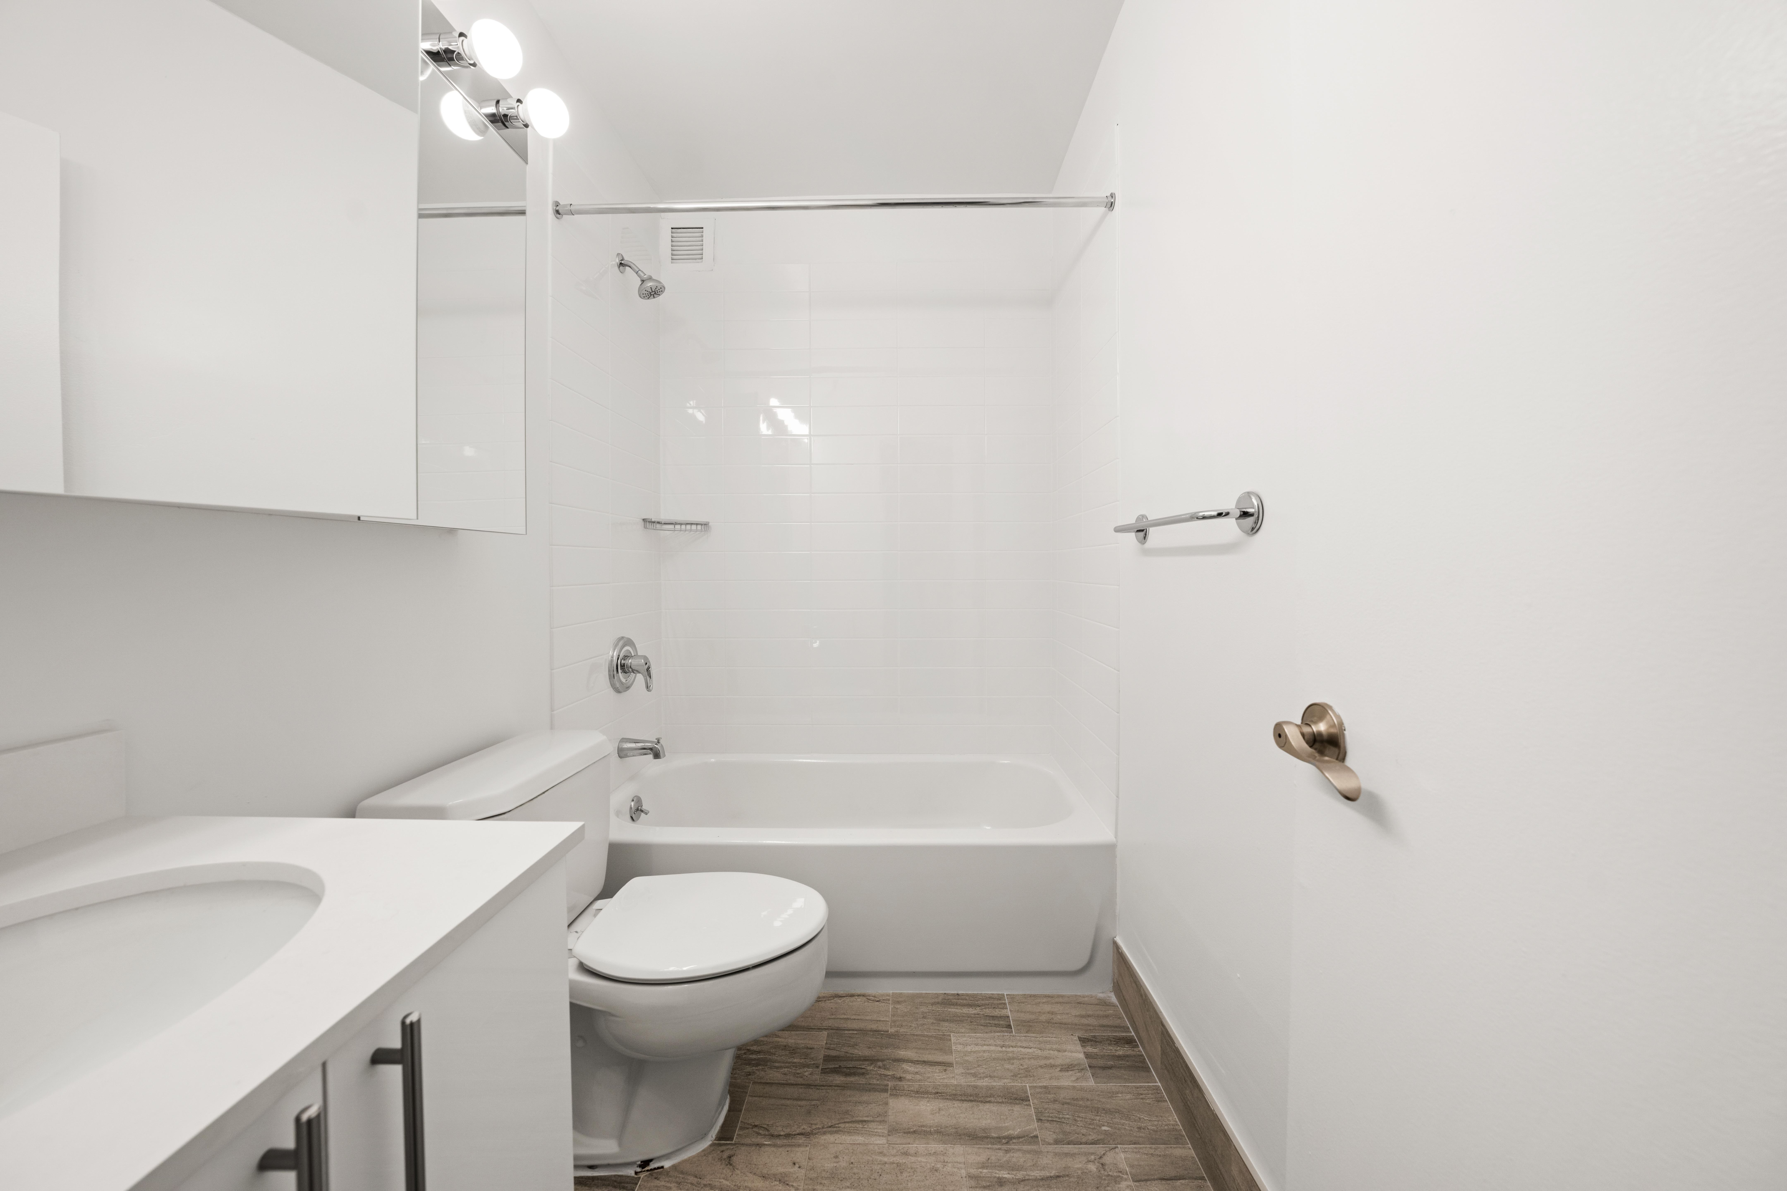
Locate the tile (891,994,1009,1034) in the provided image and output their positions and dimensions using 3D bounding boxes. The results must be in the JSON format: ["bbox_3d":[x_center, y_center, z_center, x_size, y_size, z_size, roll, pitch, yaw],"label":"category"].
[{"bbox_3d":[0.147,1.080,1.535,0.305,0.009,0.142,0,2,1],"label":"tile"}]

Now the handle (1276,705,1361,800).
[{"bbox_3d":[0.454,0.164,0.625,0.070,0.075,0.135,0,2,-3],"label":"handle"}]

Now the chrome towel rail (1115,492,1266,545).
[{"bbox_3d":[0.552,-0.147,1.190,0.072,0.072,0.510,0,2,1],"label":"chrome towel rail"}]

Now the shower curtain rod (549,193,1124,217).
[{"bbox_3d":[-0.157,-1.010,1.547,1.465,0.052,0.052,0,2,1],"label":"shower curtain rod"}]

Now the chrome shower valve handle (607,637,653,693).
[{"bbox_3d":[-0.846,0.232,1.975,0.100,0.184,0.180,0,2,1],"label":"chrome shower valve handle"}]

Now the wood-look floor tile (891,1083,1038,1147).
[{"bbox_3d":[0.143,1.095,1.254,0.304,0.010,0.144,0,2,1],"label":"wood-look floor tile"}]

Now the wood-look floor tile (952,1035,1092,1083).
[{"bbox_3d":[0.296,1.086,1.392,0.305,0.009,0.144,0,2,1],"label":"wood-look floor tile"}]

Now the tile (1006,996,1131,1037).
[{"bbox_3d":[0.450,1.080,1.530,0.300,0.009,0.142,0,2,1],"label":"tile"}]

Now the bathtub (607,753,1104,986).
[{"bbox_3d":[-0.144,0.853,1.970,1.514,0.419,0.715,0,2,1],"label":"bathtub"}]

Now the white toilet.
[{"bbox_3d":[-0.513,0.711,1.250,0.755,0.755,0.490,0,2,1],"label":"white toilet"}]

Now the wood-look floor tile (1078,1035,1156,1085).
[{"bbox_3d":[0.521,1.088,1.394,0.140,0.010,0.144,0,2,1],"label":"wood-look floor tile"}]

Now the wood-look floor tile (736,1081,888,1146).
[{"bbox_3d":[-0.163,1.096,1.258,0.304,0.010,0.144,0,2,1],"label":"wood-look floor tile"}]

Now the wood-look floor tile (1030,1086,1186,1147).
[{"bbox_3d":[0.444,1.094,1.252,0.295,0.010,0.144,0,2,1],"label":"wood-look floor tile"}]

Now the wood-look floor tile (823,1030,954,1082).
[{"bbox_3d":[-0.011,1.090,1.400,0.304,0.010,0.144,0,2,1],"label":"wood-look floor tile"}]

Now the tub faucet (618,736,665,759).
[{"bbox_3d":[-0.821,0.500,1.956,0.144,0.070,0.060,0,2,1],"label":"tub faucet"}]

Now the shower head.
[{"bbox_3d":[-0.812,-1.036,1.938,0.155,0.152,0.095,0,2,1],"label":"shower head"}]

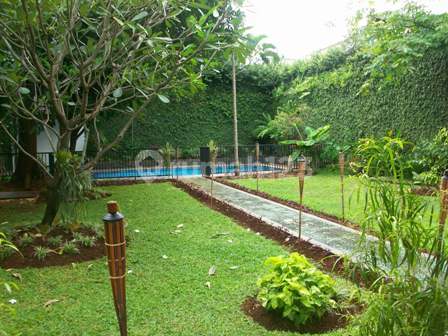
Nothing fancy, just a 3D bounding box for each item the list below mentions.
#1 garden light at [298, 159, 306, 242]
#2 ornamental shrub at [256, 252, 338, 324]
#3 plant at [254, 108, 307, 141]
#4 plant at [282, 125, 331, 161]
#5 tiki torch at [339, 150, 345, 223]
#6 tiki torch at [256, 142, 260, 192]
[{"bbox_3d":[1.089,0.429,6.192,0.100,1.220,0.100,-1,5,0],"label":"garden light"},{"bbox_3d":[0.648,1.000,3.931,0.660,0.510,0.620,-1,5,0],"label":"ornamental shrub"},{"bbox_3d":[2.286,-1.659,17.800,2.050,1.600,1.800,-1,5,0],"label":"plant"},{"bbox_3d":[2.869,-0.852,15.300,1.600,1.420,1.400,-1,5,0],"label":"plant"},{"bbox_3d":[1.986,0.330,7.352,0.100,1.180,0.100,-1,5,0],"label":"tiki torch"},{"bbox_3d":[0.836,0.001,10.877,0.100,1.220,0.100,-1,5,0],"label":"tiki torch"}]

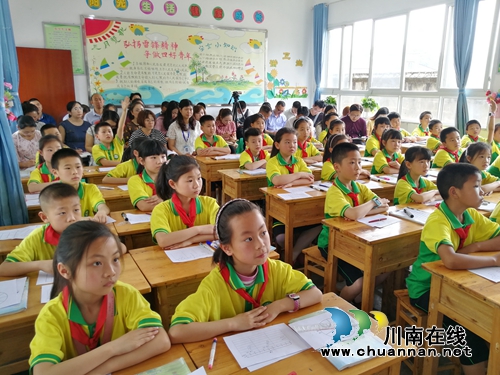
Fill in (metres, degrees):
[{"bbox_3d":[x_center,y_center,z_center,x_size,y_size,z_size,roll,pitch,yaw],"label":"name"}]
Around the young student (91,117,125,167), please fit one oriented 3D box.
[{"bbox_3d":[-1.427,-0.129,3.995,0.420,1.220,0.550,-8,16,-26],"label":"young student"}]

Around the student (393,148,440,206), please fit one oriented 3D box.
[{"bbox_3d":[1.204,0.245,2.803,0.420,1.080,0.560,-8,16,-26],"label":"student"}]

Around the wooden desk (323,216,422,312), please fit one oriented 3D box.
[{"bbox_3d":[0.785,0.569,2.376,0.600,0.750,0.400,-8,16,-28],"label":"wooden desk"}]

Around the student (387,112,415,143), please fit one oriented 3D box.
[{"bbox_3d":[2.014,-0.405,5.280,0.420,1.190,0.620,-8,16,-28],"label":"student"}]

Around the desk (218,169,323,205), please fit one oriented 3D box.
[{"bbox_3d":[0.302,0.178,3.864,1.140,0.740,0.422,-8,16,-27],"label":"desk"}]

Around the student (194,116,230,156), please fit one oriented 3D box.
[{"bbox_3d":[-0.480,-0.253,4.648,0.420,1.216,0.550,-6,15,-22],"label":"student"}]

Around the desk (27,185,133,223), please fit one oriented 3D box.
[{"bbox_3d":[-1.144,0.406,3.019,1.154,0.740,0.422,-8,16,-27],"label":"desk"}]

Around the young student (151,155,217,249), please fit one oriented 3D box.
[{"bbox_3d":[-0.290,0.410,2.058,0.430,1.176,0.570,-8,16,-27],"label":"young student"}]

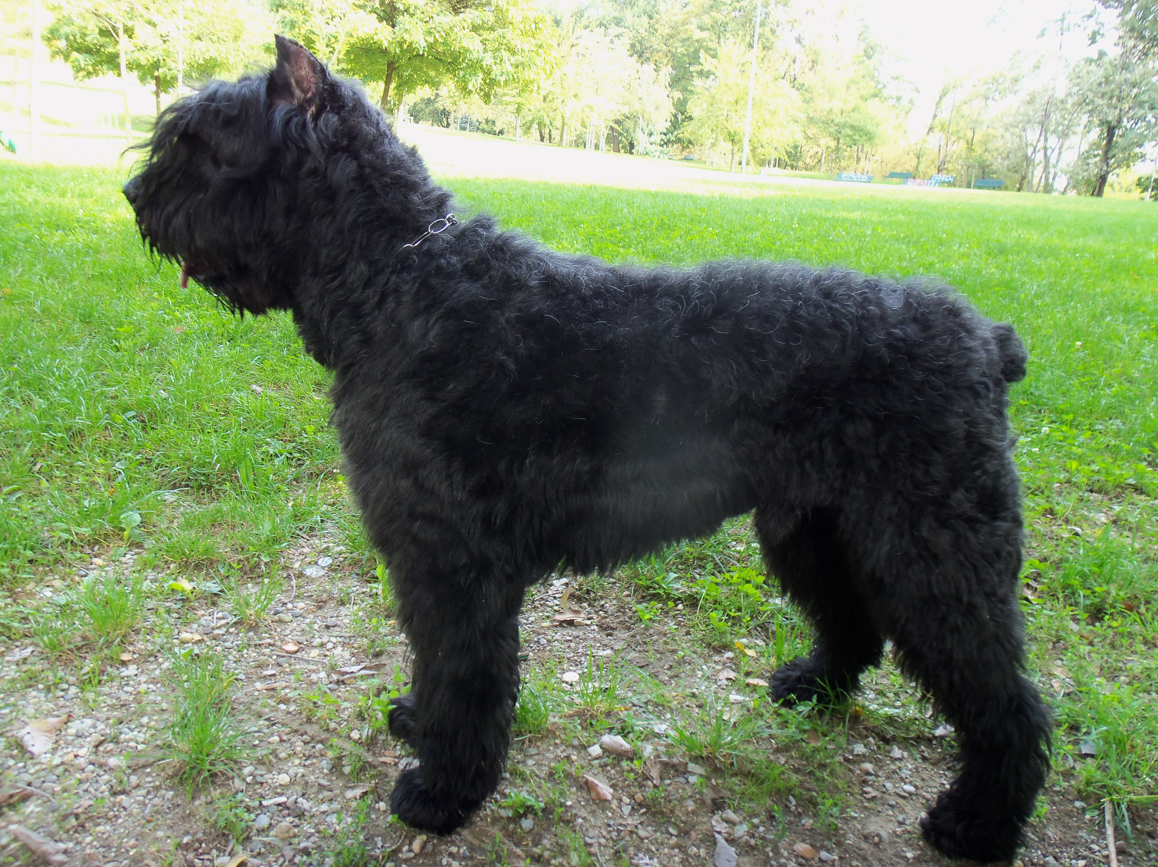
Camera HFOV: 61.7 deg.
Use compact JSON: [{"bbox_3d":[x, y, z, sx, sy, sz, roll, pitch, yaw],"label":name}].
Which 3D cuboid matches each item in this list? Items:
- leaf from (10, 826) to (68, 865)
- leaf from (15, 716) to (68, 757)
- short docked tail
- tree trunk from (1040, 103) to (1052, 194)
[{"bbox_3d":[-0.592,0.448,1.062,0.084,0.020,0.032,9,16,22],"label":"leaf"},{"bbox_3d":[-0.699,0.391,1.256,0.058,0.018,0.065,0,15,-8],"label":"leaf"},{"bbox_3d":[0.490,-0.091,1.110,0.038,0.069,0.046,2,15,0],"label":"short docked tail"},{"bbox_3d":[23.098,-14.123,48.000,0.450,4.600,0.450,2,15,0],"label":"tree trunk"}]

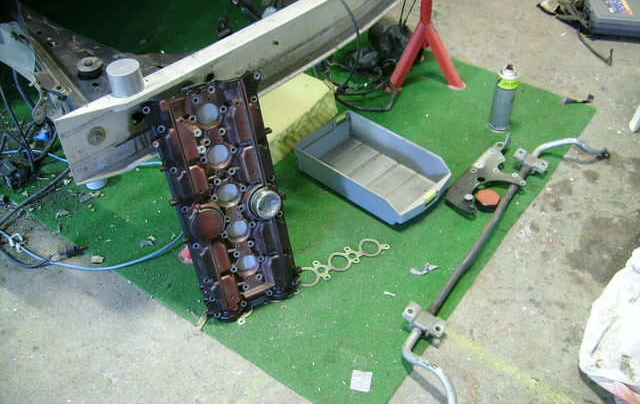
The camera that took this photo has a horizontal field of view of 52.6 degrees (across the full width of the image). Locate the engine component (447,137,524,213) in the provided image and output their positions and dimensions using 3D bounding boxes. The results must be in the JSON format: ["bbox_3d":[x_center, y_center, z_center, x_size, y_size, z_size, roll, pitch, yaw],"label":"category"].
[{"bbox_3d":[0.491,-0.071,1.826,0.150,0.055,0.350,23,47,24],"label":"engine component"}]

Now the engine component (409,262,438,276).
[{"bbox_3d":[0.257,0.162,1.596,0.076,0.014,0.035,-9,42,-10],"label":"engine component"}]

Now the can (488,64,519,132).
[{"bbox_3d":[0.568,-0.317,1.981,0.066,0.220,0.066,0,42,0],"label":"can"}]

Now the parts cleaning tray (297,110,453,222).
[{"bbox_3d":[0.150,-0.098,1.833,0.383,0.088,0.238,32,50,31],"label":"parts cleaning tray"}]

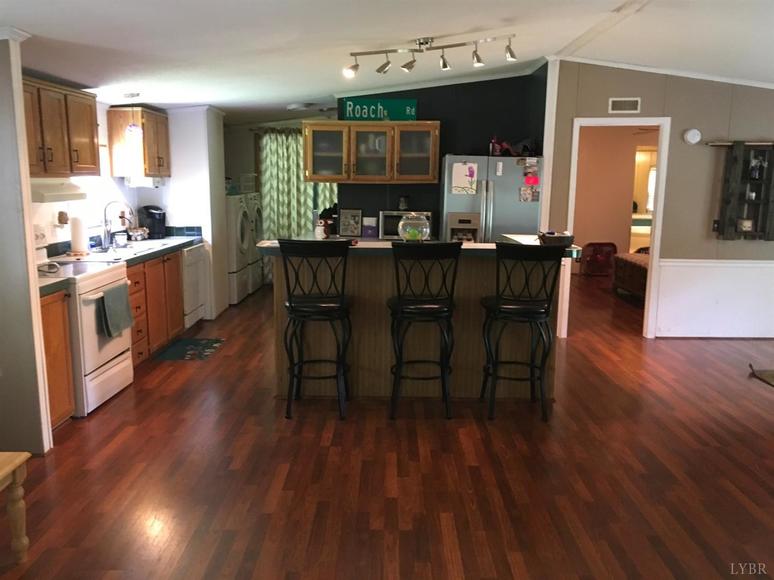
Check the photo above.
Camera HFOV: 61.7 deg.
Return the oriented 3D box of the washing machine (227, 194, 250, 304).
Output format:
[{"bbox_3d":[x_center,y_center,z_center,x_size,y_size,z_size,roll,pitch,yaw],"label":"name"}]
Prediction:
[{"bbox_3d":[-2.169,-0.527,8.104,0.730,1.300,0.680,1,10,1],"label":"washing machine"}]

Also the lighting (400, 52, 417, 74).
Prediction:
[{"bbox_3d":[0.150,-1.591,4.529,0.110,0.140,0.085,-3,11,-19],"label":"lighting"}]

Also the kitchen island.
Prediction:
[{"bbox_3d":[0.220,0.171,4.859,2.160,1.080,1.000,1,10,1],"label":"kitchen island"}]

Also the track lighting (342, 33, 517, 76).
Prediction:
[{"bbox_3d":[0.301,-1.578,4.371,1.150,0.275,0.210,1,10,6],"label":"track lighting"}]

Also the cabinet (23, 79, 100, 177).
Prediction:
[{"bbox_3d":[-2.409,-1.091,4.441,0.330,0.620,1.190,1,10,1],"label":"cabinet"}]

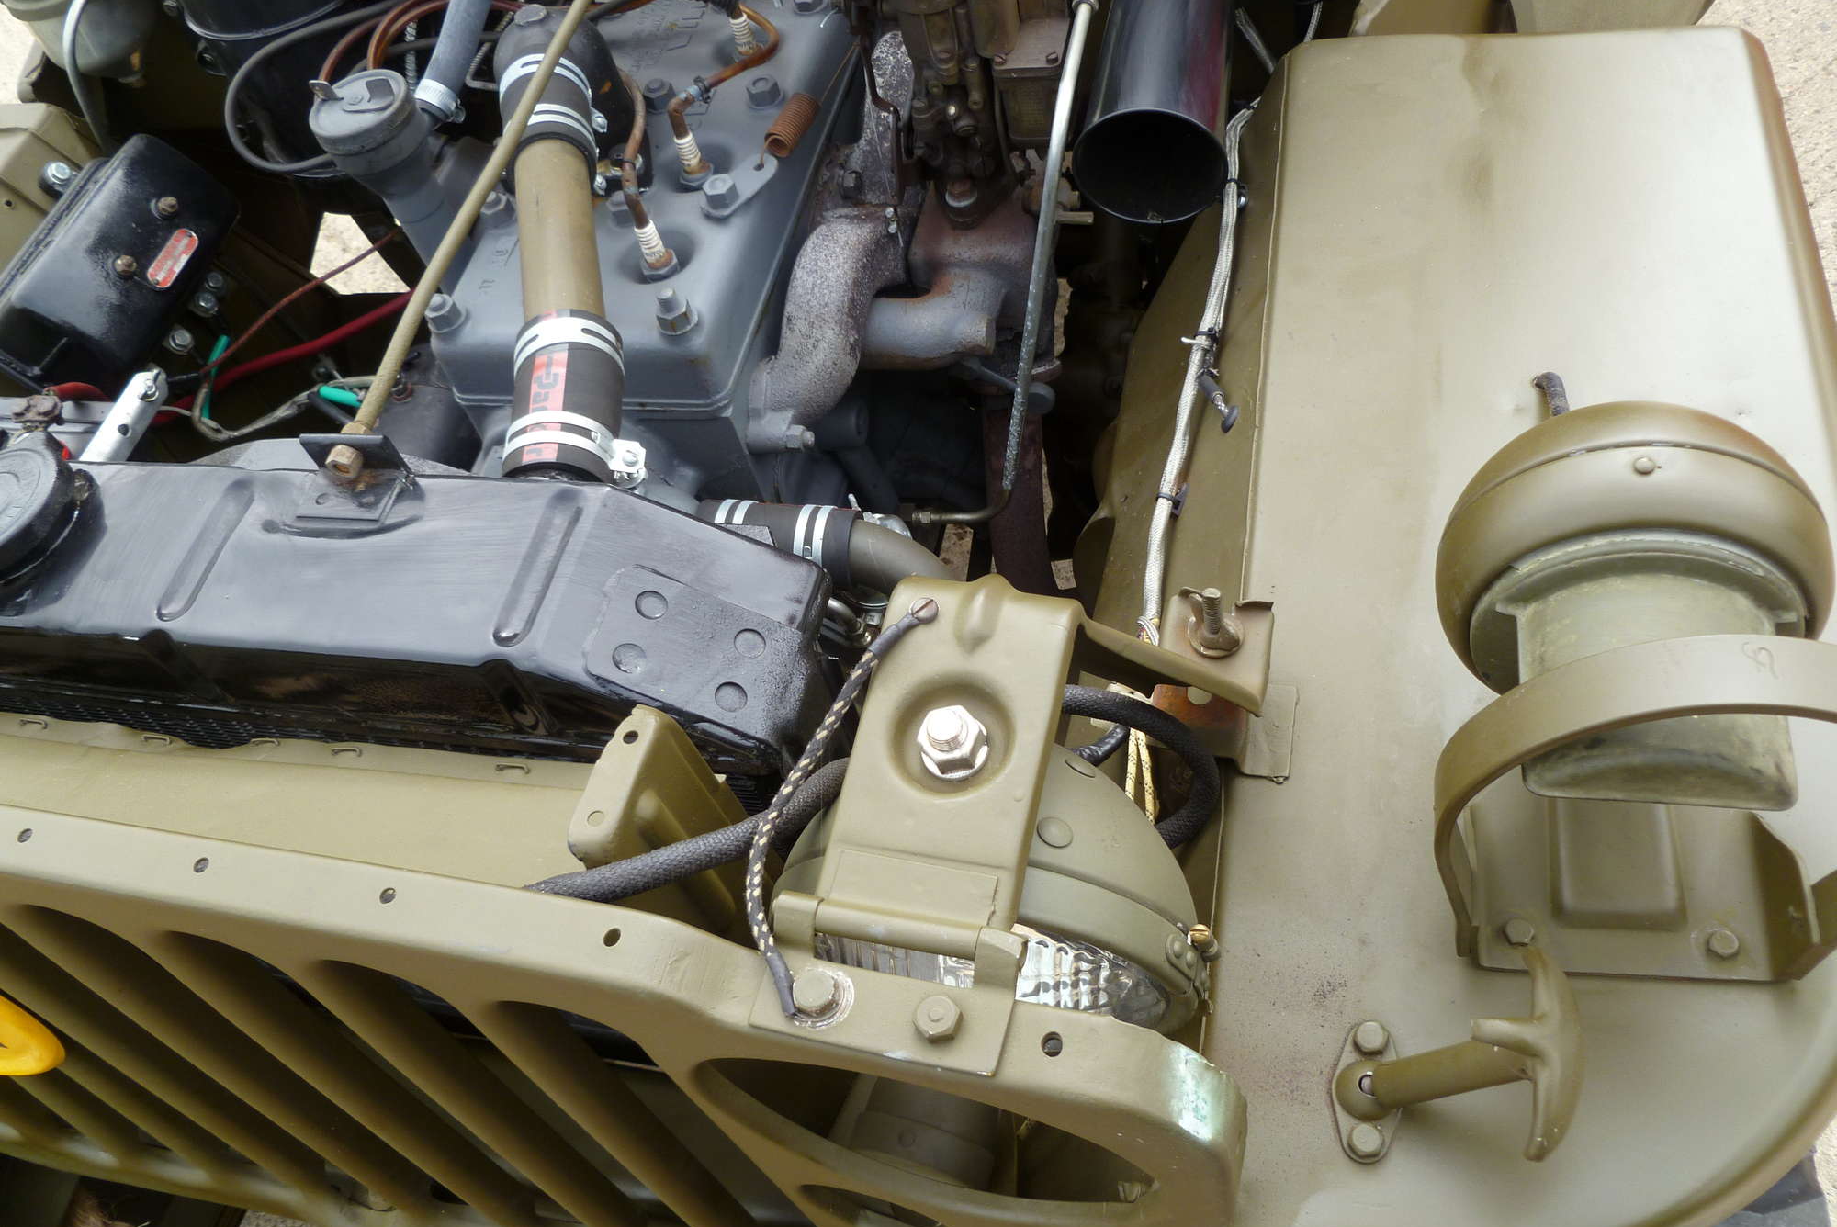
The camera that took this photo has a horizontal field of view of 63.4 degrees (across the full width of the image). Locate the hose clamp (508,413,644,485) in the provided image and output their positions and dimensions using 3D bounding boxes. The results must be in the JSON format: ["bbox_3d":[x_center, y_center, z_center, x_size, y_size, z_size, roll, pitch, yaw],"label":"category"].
[{"bbox_3d":[-0.150,-0.066,0.645,0.062,0.053,0.018,-13,50,2],"label":"hose clamp"}]

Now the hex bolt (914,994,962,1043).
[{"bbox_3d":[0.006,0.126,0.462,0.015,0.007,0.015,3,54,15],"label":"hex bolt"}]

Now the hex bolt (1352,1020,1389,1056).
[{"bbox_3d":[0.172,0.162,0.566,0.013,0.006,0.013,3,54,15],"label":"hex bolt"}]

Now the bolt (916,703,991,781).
[{"bbox_3d":[0.012,0.043,0.497,0.022,0.019,0.022,3,54,15],"label":"bolt"}]

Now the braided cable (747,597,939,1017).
[{"bbox_3d":[-0.028,0.060,0.520,0.048,0.033,0.165,3,54,15],"label":"braided cable"}]

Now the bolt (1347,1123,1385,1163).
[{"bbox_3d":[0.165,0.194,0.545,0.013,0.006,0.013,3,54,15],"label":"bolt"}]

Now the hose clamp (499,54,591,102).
[{"bbox_3d":[-0.206,-0.291,0.825,0.055,0.052,0.017,-13,50,2],"label":"hose clamp"}]

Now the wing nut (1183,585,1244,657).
[{"bbox_3d":[0.111,0.003,0.557,0.022,0.028,0.021,3,54,15],"label":"wing nut"}]

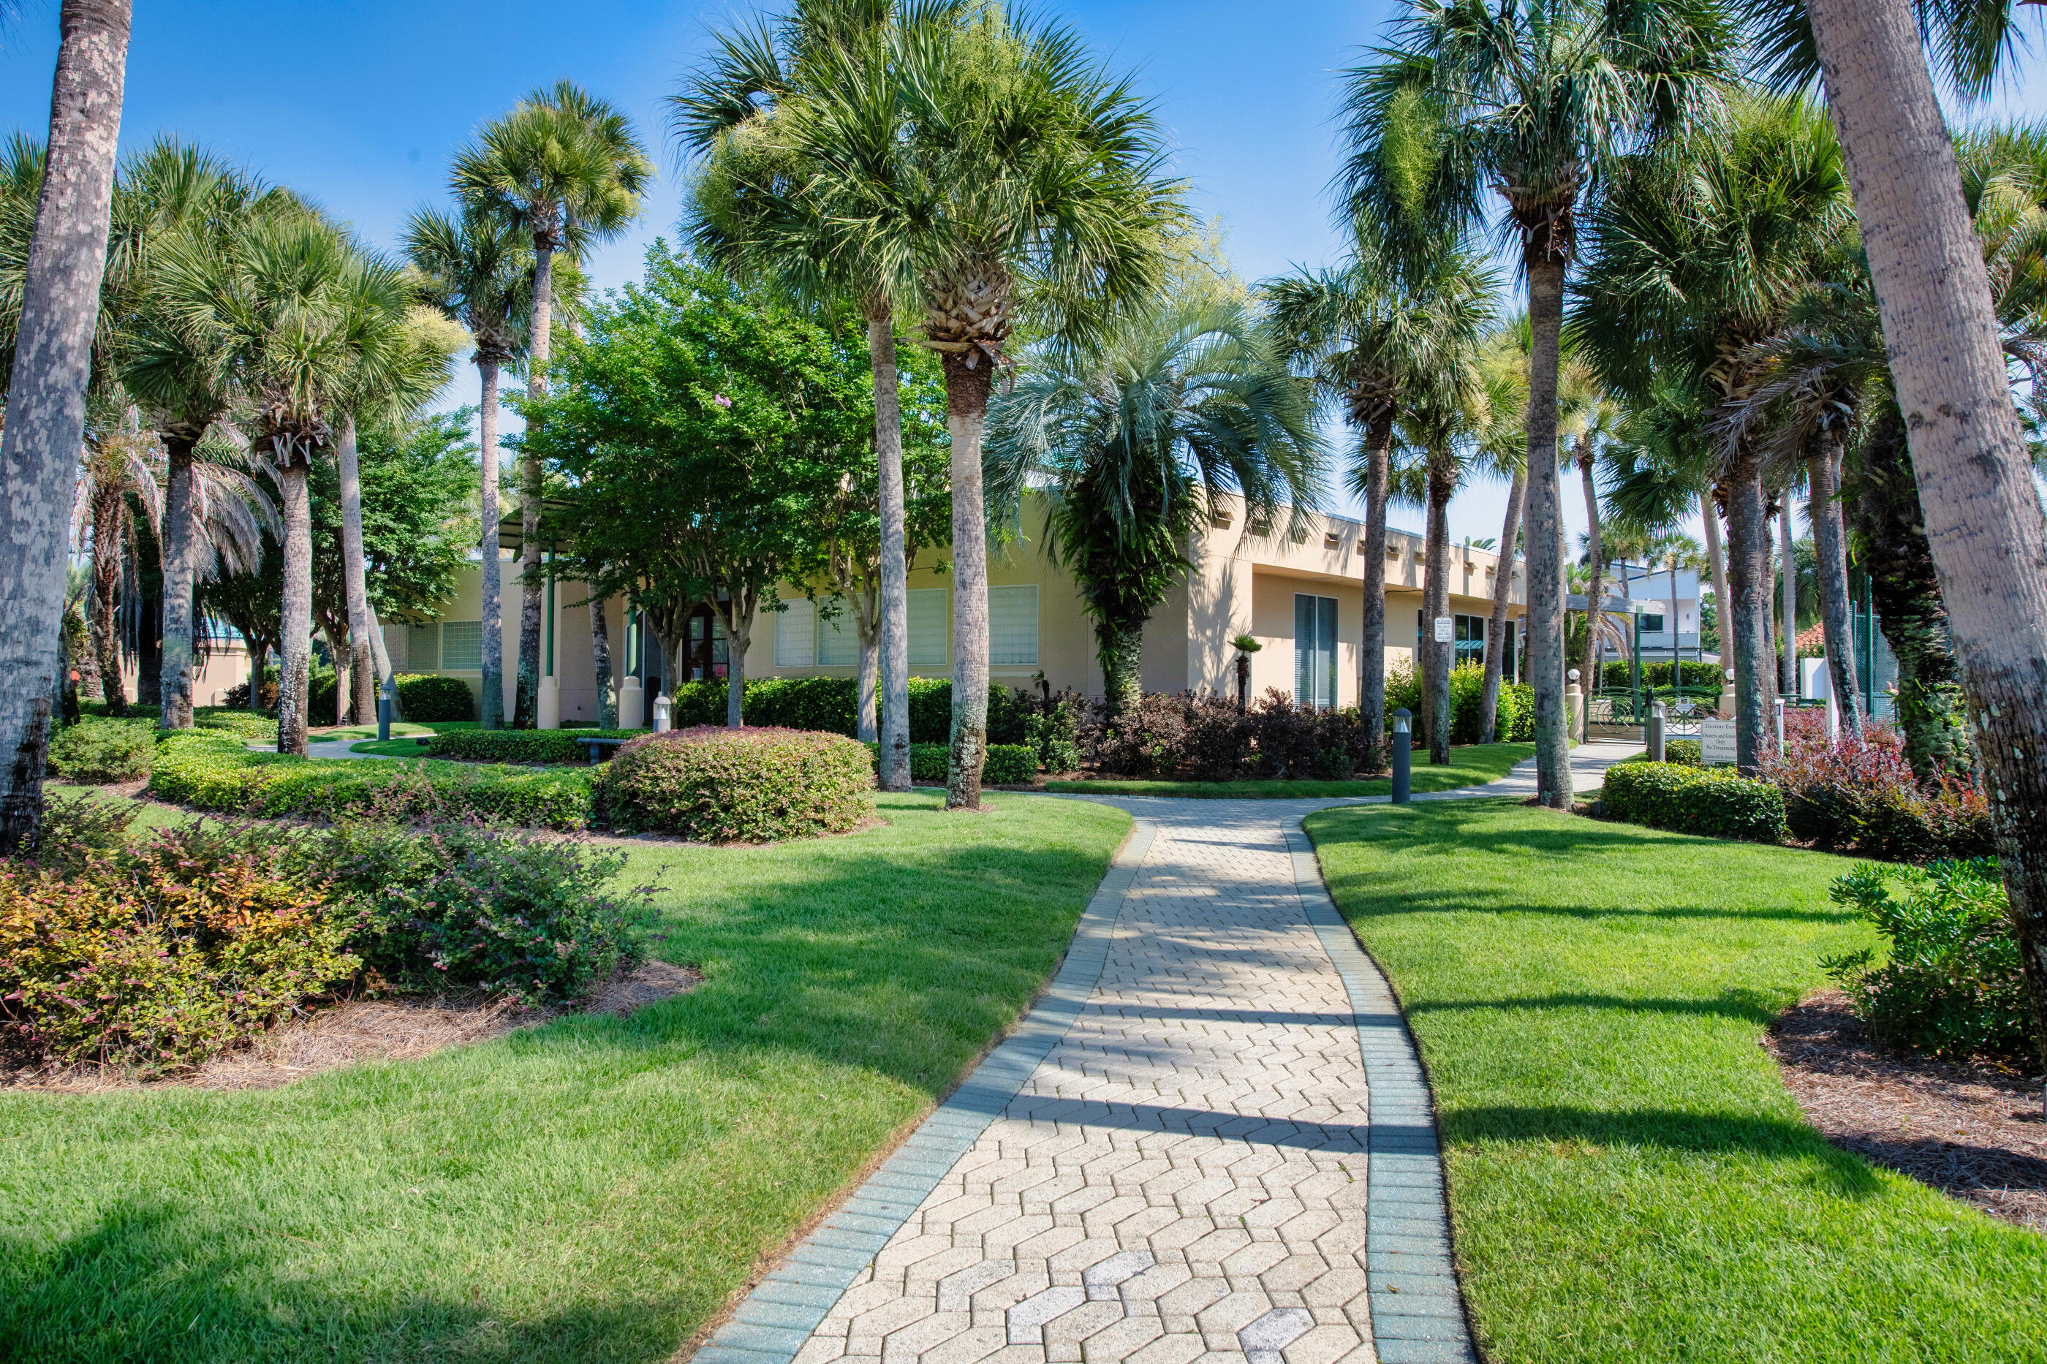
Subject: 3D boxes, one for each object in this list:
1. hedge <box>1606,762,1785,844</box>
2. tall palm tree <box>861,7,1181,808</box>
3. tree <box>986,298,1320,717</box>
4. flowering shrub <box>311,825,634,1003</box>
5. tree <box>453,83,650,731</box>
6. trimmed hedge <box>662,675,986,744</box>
[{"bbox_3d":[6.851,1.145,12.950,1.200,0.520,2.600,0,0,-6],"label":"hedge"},{"bbox_3d":[-0.009,-2.982,14.522,3.500,8.700,3.400,0,0,0],"label":"tall palm tree"},{"bbox_3d":[2.223,-2.571,22.300,5.600,7.890,5.400,0,0,0],"label":"tree"},{"bbox_3d":[-2.577,0.966,6.150,1.550,0.690,1.300,0,0,-6],"label":"flowering shrub"},{"bbox_3d":[-9.402,-5.134,26.032,3.600,12.800,3.500,0,0,0],"label":"tree"},{"bbox_3d":[-3.654,0.634,25.000,8.200,1.370,1.500,0,0,35],"label":"trimmed hedge"}]

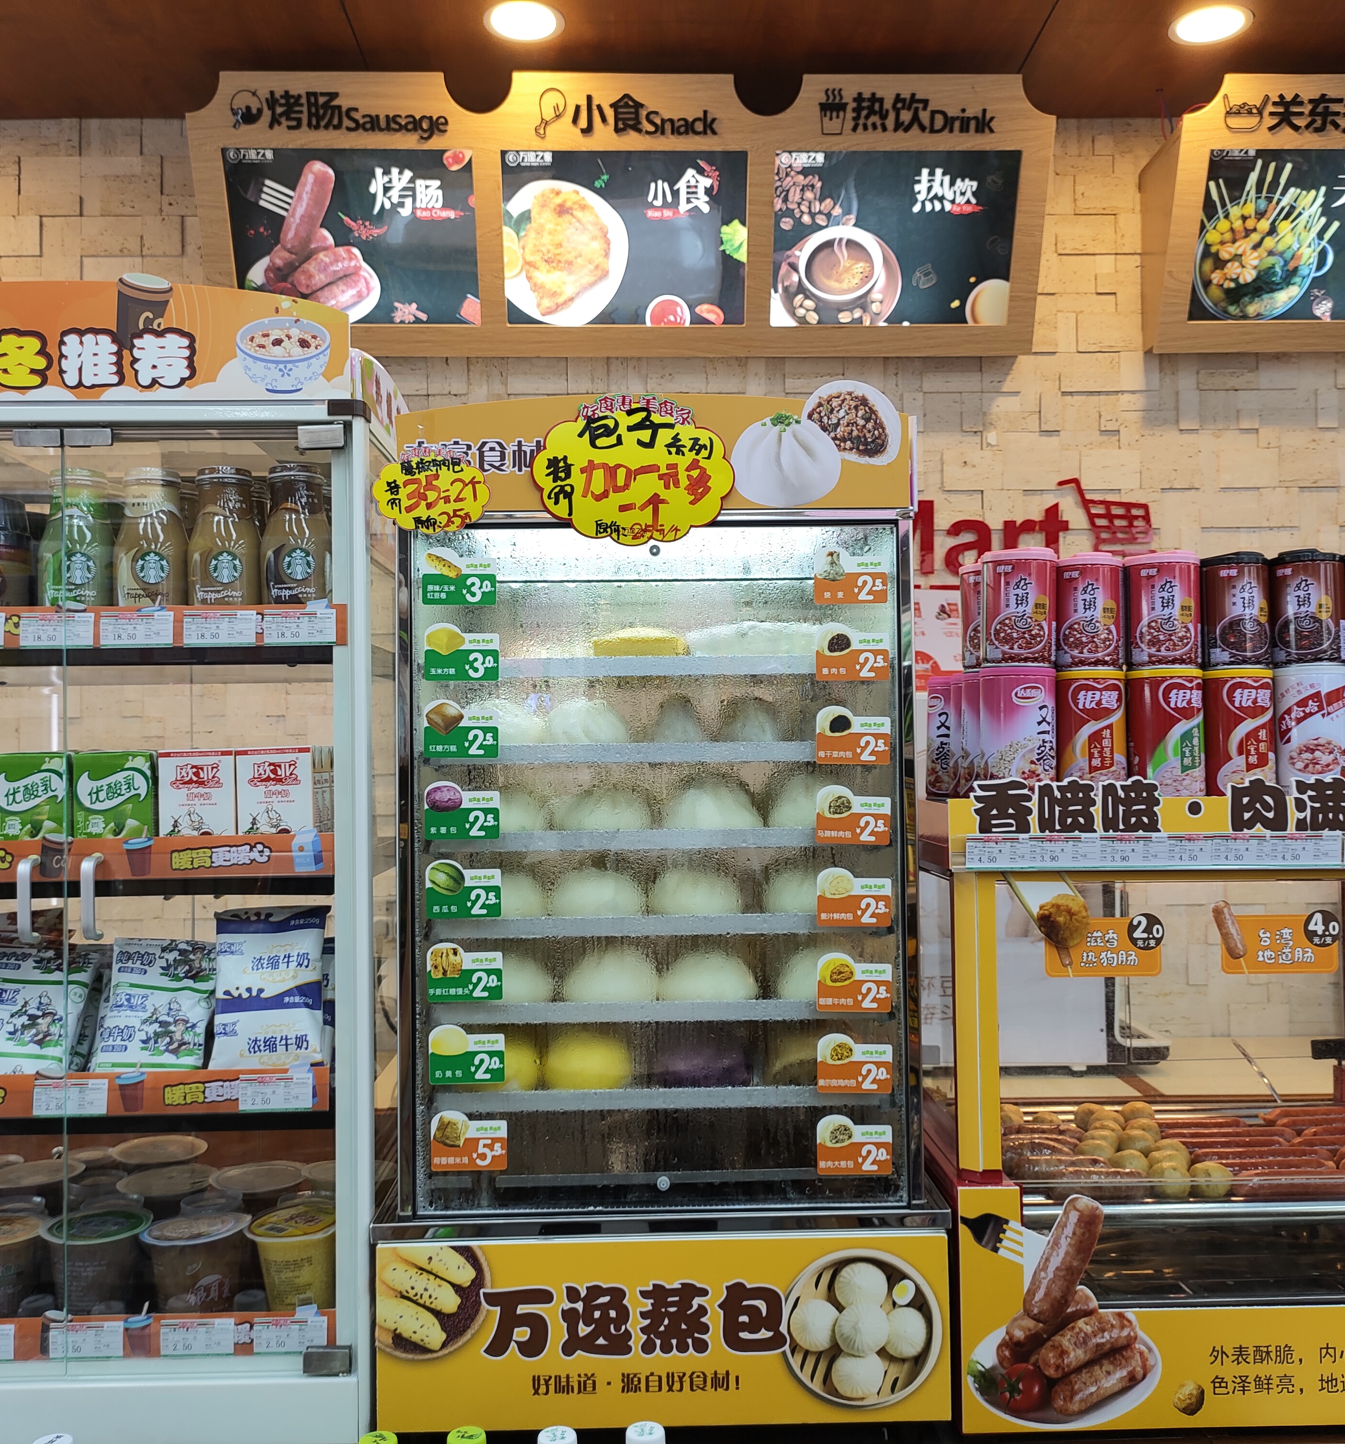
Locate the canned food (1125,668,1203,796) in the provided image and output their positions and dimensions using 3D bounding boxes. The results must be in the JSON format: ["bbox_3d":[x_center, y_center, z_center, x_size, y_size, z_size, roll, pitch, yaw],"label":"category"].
[{"bbox_3d":[0.456,0.013,1.285,0.067,0.122,0.067,-1,-1,-1],"label":"canned food"}]

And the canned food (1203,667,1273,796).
[{"bbox_3d":[0.507,0.011,1.257,0.067,0.118,0.067,-1,-1,-2],"label":"canned food"}]

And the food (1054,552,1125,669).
[{"bbox_3d":[0.373,-0.098,1.255,0.066,0.103,0.066,-1,-1,-2],"label":"food"}]

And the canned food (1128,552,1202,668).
[{"bbox_3d":[0.452,-0.101,1.283,0.067,0.104,0.067,-1,-1,-1],"label":"canned food"}]

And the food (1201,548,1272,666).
[{"bbox_3d":[0.505,-0.099,1.259,0.066,0.103,0.066,-1,-1,-2],"label":"food"}]

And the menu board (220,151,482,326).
[{"bbox_3d":[-0.599,-0.915,2.634,0.463,0.315,0.030,0,22,-2],"label":"menu board"}]

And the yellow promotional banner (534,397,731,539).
[{"bbox_3d":[-0.031,-0.205,1.132,0.163,0.122,0.010,-1,-1,-2],"label":"yellow promotional banner"}]

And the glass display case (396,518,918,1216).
[{"bbox_3d":[-0.016,0.121,1.337,0.428,0.570,0.380,-1,-1,-2],"label":"glass display case"}]

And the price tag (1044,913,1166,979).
[{"bbox_3d":[0.361,0.188,1.160,0.098,0.053,0.008,-1,-1,-1],"label":"price tag"}]

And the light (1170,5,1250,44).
[{"bbox_3d":[0.946,-1.242,2.450,0.145,0.030,0.145,-1,-1,-1],"label":"light"}]

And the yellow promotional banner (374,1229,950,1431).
[{"bbox_3d":[-0.006,0.499,1.140,0.467,0.151,0.015,-1,-1,-2],"label":"yellow promotional banner"}]

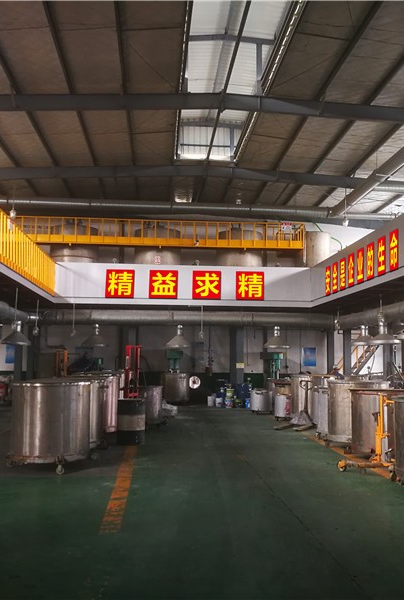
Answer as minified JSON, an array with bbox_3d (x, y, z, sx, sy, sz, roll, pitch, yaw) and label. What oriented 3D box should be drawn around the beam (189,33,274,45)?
[{"bbox_3d":[0.605,-6.355,15.166,2.250,0.230,0.160,1,-6,-4],"label":"beam"}]

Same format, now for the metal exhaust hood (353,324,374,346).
[{"bbox_3d":[5.162,1.119,19.700,0.900,0.670,0.900,1,-6,-4],"label":"metal exhaust hood"}]

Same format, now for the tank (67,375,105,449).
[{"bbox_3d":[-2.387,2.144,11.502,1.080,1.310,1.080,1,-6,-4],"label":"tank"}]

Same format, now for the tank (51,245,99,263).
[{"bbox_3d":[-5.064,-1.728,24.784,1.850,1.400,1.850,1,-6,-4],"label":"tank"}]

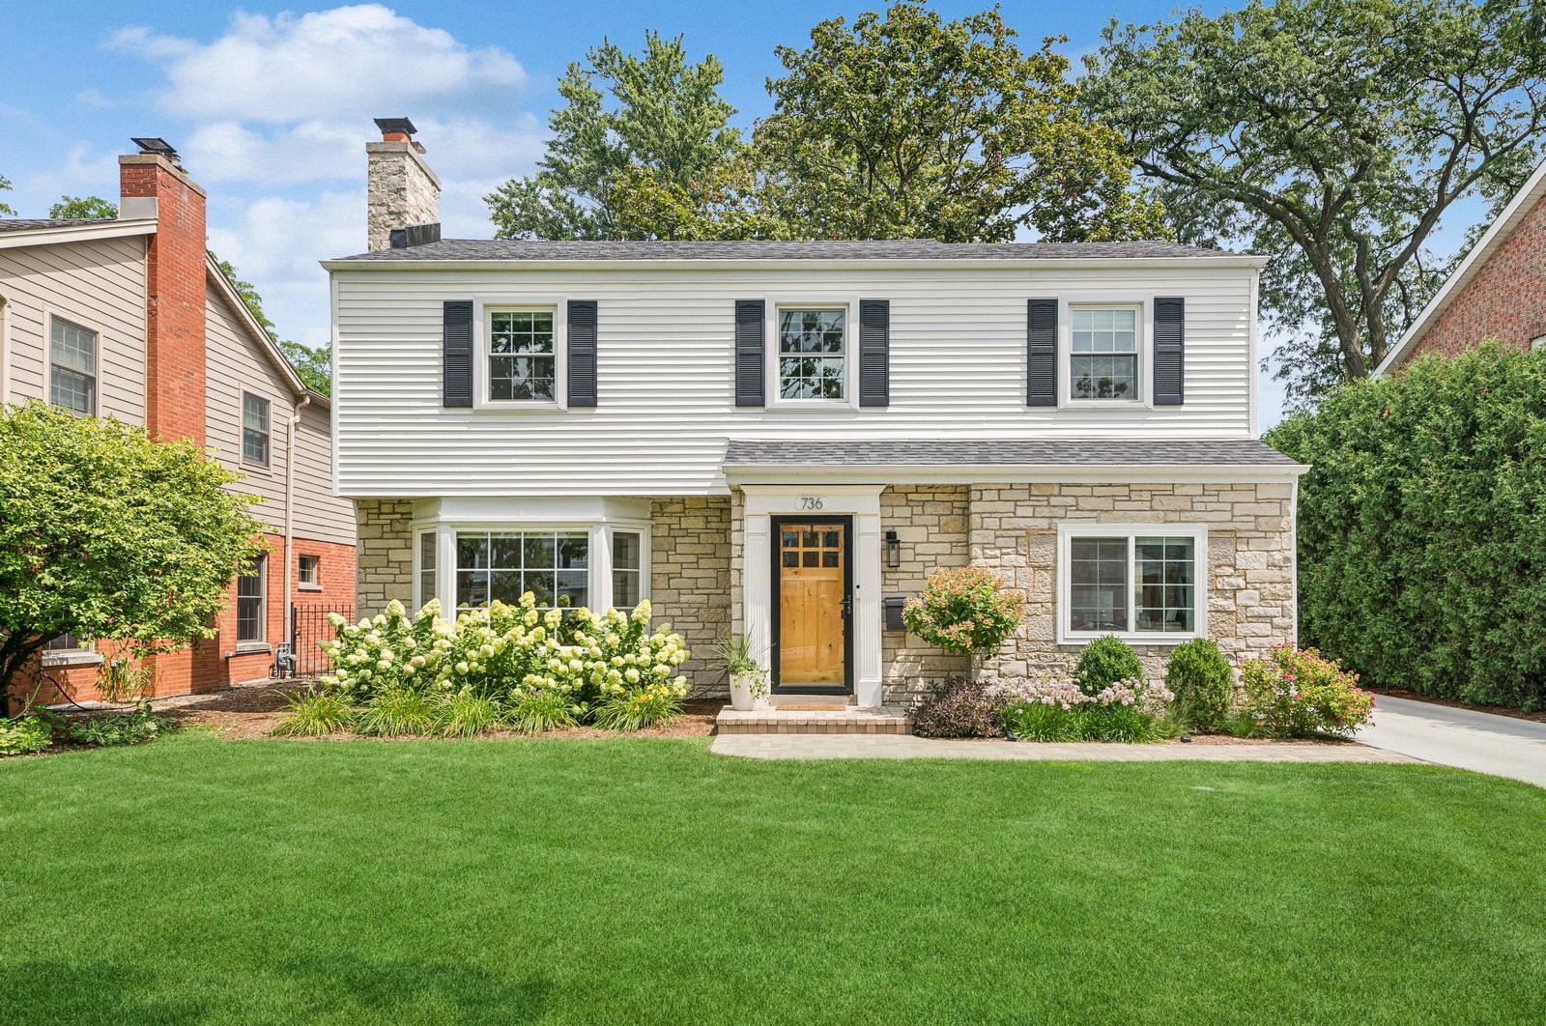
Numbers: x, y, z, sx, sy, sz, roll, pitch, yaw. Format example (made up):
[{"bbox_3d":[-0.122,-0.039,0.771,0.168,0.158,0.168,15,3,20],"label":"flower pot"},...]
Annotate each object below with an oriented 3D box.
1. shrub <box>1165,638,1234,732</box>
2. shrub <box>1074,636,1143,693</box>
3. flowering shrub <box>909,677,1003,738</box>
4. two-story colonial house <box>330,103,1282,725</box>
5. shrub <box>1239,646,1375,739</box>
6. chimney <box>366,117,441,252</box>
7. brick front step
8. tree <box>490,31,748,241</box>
[{"bbox_3d":[4.620,1.870,11.200,0.740,1.020,0.720,0,-2,0],"label":"shrub"},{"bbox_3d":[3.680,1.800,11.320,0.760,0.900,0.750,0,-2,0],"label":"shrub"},{"bbox_3d":[1.960,2.060,11.100,1.000,0.600,0.900,0,-2,0],"label":"flowering shrub"},{"bbox_3d":[0.320,-1.400,16.200,11.700,8.000,9.200,0,-2,0],"label":"two-story colonial house"},{"bbox_3d":[5.660,1.880,10.950,1.420,0.940,1.150,0,-2,0],"label":"shrub"},{"bbox_3d":[-5.360,-4.570,15.000,0.580,2.000,1.400,0,-2,0],"label":"chimney"},{"bbox_3d":[0.445,2.300,11.400,2.070,0.170,1.150,0,-2,0],"label":"brick front step"},{"bbox_3d":[-4.300,-5.200,29.000,8.500,16.600,8.500,0,-2,0],"label":"tree"}]

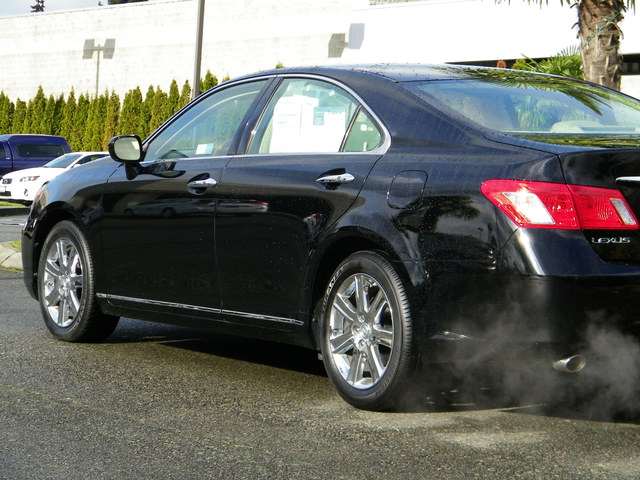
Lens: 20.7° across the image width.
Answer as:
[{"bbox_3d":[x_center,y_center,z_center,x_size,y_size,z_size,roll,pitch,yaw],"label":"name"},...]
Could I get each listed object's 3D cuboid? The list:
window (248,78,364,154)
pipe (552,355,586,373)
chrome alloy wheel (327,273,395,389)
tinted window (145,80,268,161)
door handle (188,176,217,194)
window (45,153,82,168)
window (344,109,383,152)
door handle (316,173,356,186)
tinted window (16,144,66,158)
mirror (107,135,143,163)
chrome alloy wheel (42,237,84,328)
[{"bbox_3d":[-0.033,-0.529,7.548,0.080,0.390,0.770,25,-11,-32],"label":"window"},{"bbox_3d":[0.898,0.446,6.421,0.075,0.065,0.130,0,3,-33],"label":"pipe"},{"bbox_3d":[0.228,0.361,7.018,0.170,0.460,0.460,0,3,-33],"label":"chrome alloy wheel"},{"bbox_3d":[-0.547,-0.561,8.335,0.080,0.410,0.860,25,-11,-32],"label":"tinted window"},{"bbox_3d":[-0.532,-0.253,7.954,0.055,0.055,0.225,0,3,-33],"label":"door handle"},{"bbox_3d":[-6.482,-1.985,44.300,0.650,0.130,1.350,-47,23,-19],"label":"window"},{"bbox_3d":[0.203,-0.455,7.121,0.060,0.240,0.280,25,-11,-32],"label":"window"},{"bbox_3d":[0.065,-0.242,7.040,0.055,0.050,0.225,0,3,-33],"label":"door handle"},{"bbox_3d":[-7.611,-2.419,48.000,1.500,0.380,0.070,1,-8,-29],"label":"tinted window"},{"bbox_3d":[-0.952,-0.448,8.544,0.190,0.145,0.110,0,3,-33],"label":"mirror"},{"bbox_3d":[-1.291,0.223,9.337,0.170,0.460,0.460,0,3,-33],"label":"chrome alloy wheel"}]

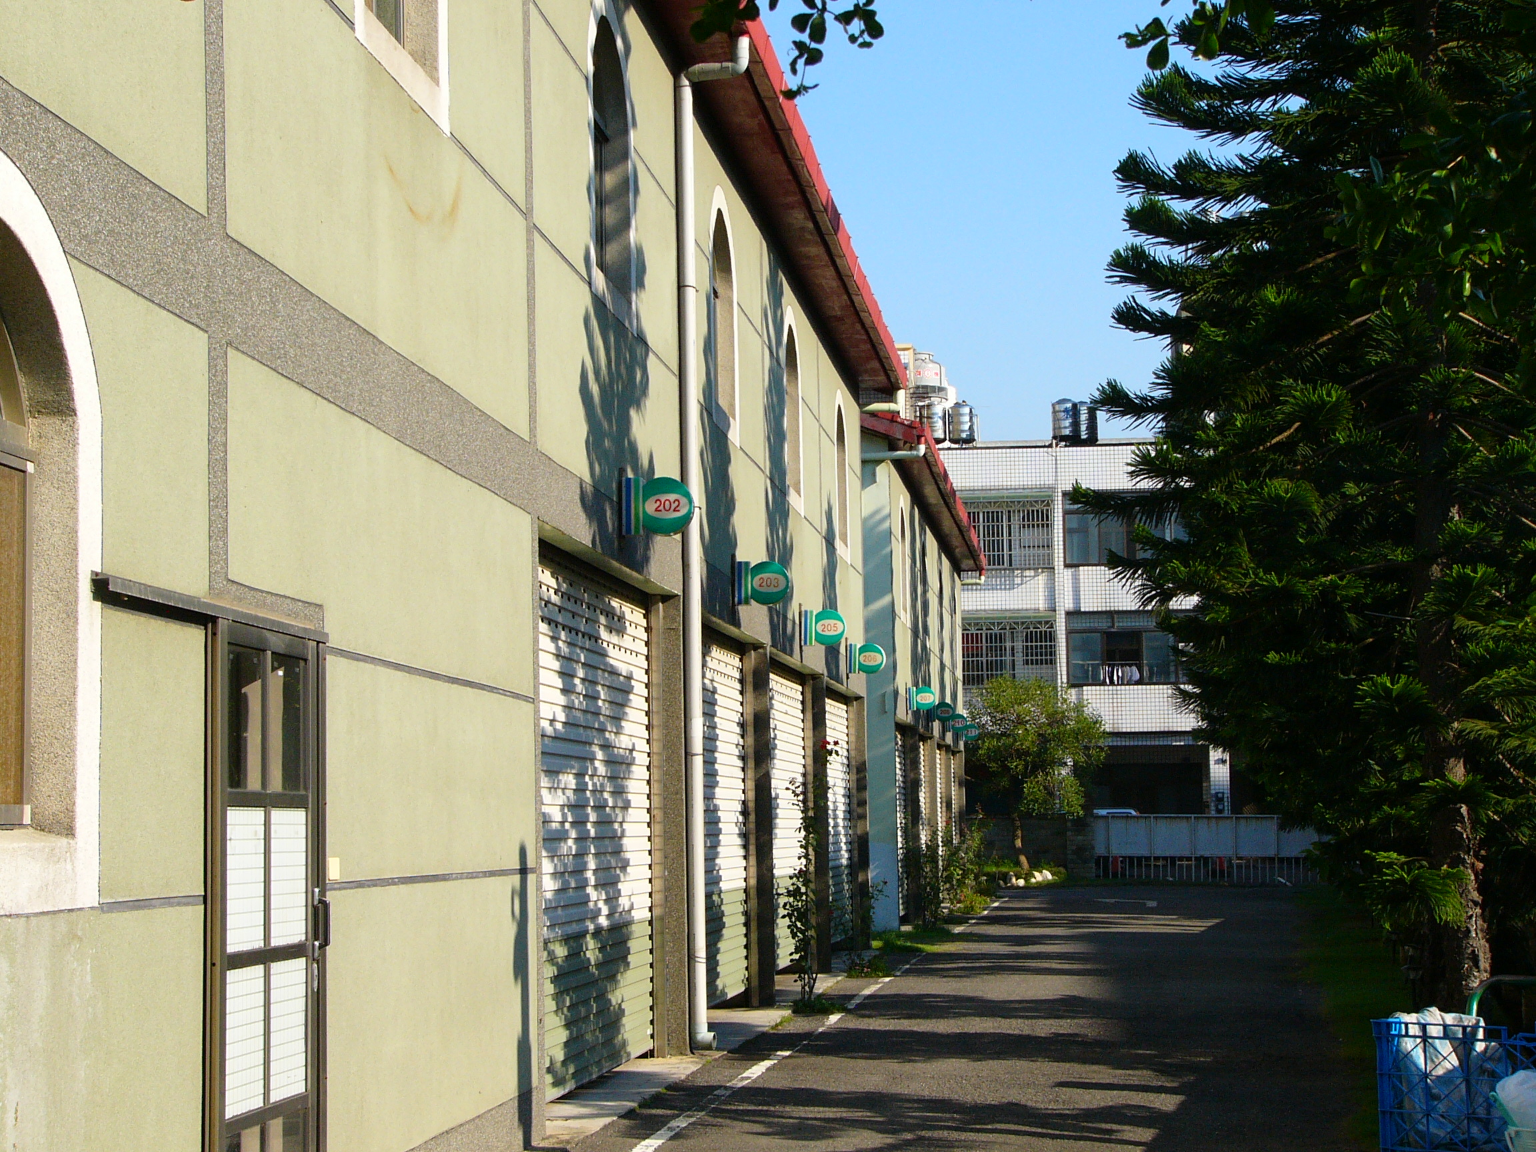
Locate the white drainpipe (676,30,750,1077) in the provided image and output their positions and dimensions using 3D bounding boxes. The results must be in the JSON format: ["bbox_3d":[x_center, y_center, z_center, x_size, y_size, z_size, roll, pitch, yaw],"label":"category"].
[{"bbox_3d":[-0.331,-0.296,19.915,0.490,6.950,0.120,-1,-5,6],"label":"white drainpipe"}]

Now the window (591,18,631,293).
[{"bbox_3d":[-0.997,-2.475,17.289,0.200,1.530,1.400,-1,-5,6],"label":"window"}]

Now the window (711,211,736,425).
[{"bbox_3d":[-0.422,-2.026,22.488,0.200,1.530,1.370,-1,-5,6],"label":"window"}]

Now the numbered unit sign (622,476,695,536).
[{"bbox_3d":[-0.643,-0.422,17.244,0.430,0.355,0.100,-1,-5,6],"label":"numbered unit sign"}]

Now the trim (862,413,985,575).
[{"bbox_3d":[3.038,-1.171,52.477,0.950,0.520,23.800,-1,-5,6],"label":"trim"}]

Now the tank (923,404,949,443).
[{"bbox_3d":[4.643,-4.291,82.000,0.740,1.200,0.740,-1,-5,6],"label":"tank"}]

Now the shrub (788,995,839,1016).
[{"bbox_3d":[0.397,3.444,23.579,0.420,0.150,0.380,-1,-5,6],"label":"shrub"}]

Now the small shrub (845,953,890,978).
[{"bbox_3d":[1.014,3.927,29.612,0.460,0.230,0.420,-1,-5,6],"label":"small shrub"}]

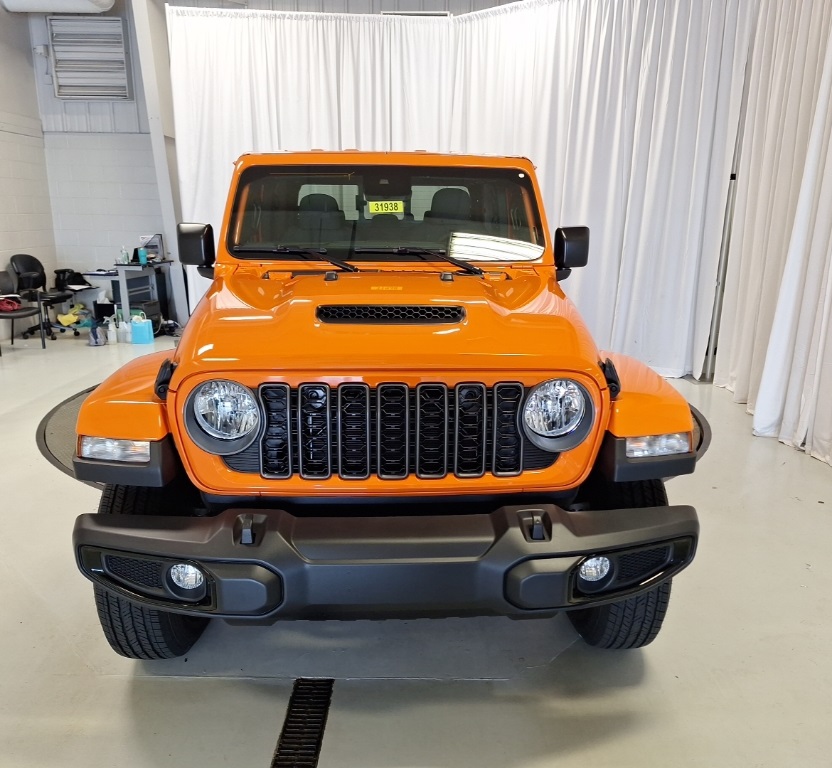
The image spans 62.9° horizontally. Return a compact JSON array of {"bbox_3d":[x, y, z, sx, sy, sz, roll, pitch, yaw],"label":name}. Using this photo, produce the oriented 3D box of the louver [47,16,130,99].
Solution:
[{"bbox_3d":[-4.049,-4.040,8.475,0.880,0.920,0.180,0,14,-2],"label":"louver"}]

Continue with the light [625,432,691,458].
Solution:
[{"bbox_3d":[0.714,0.184,2.036,0.210,0.085,0.090,0,14,-3],"label":"light"}]

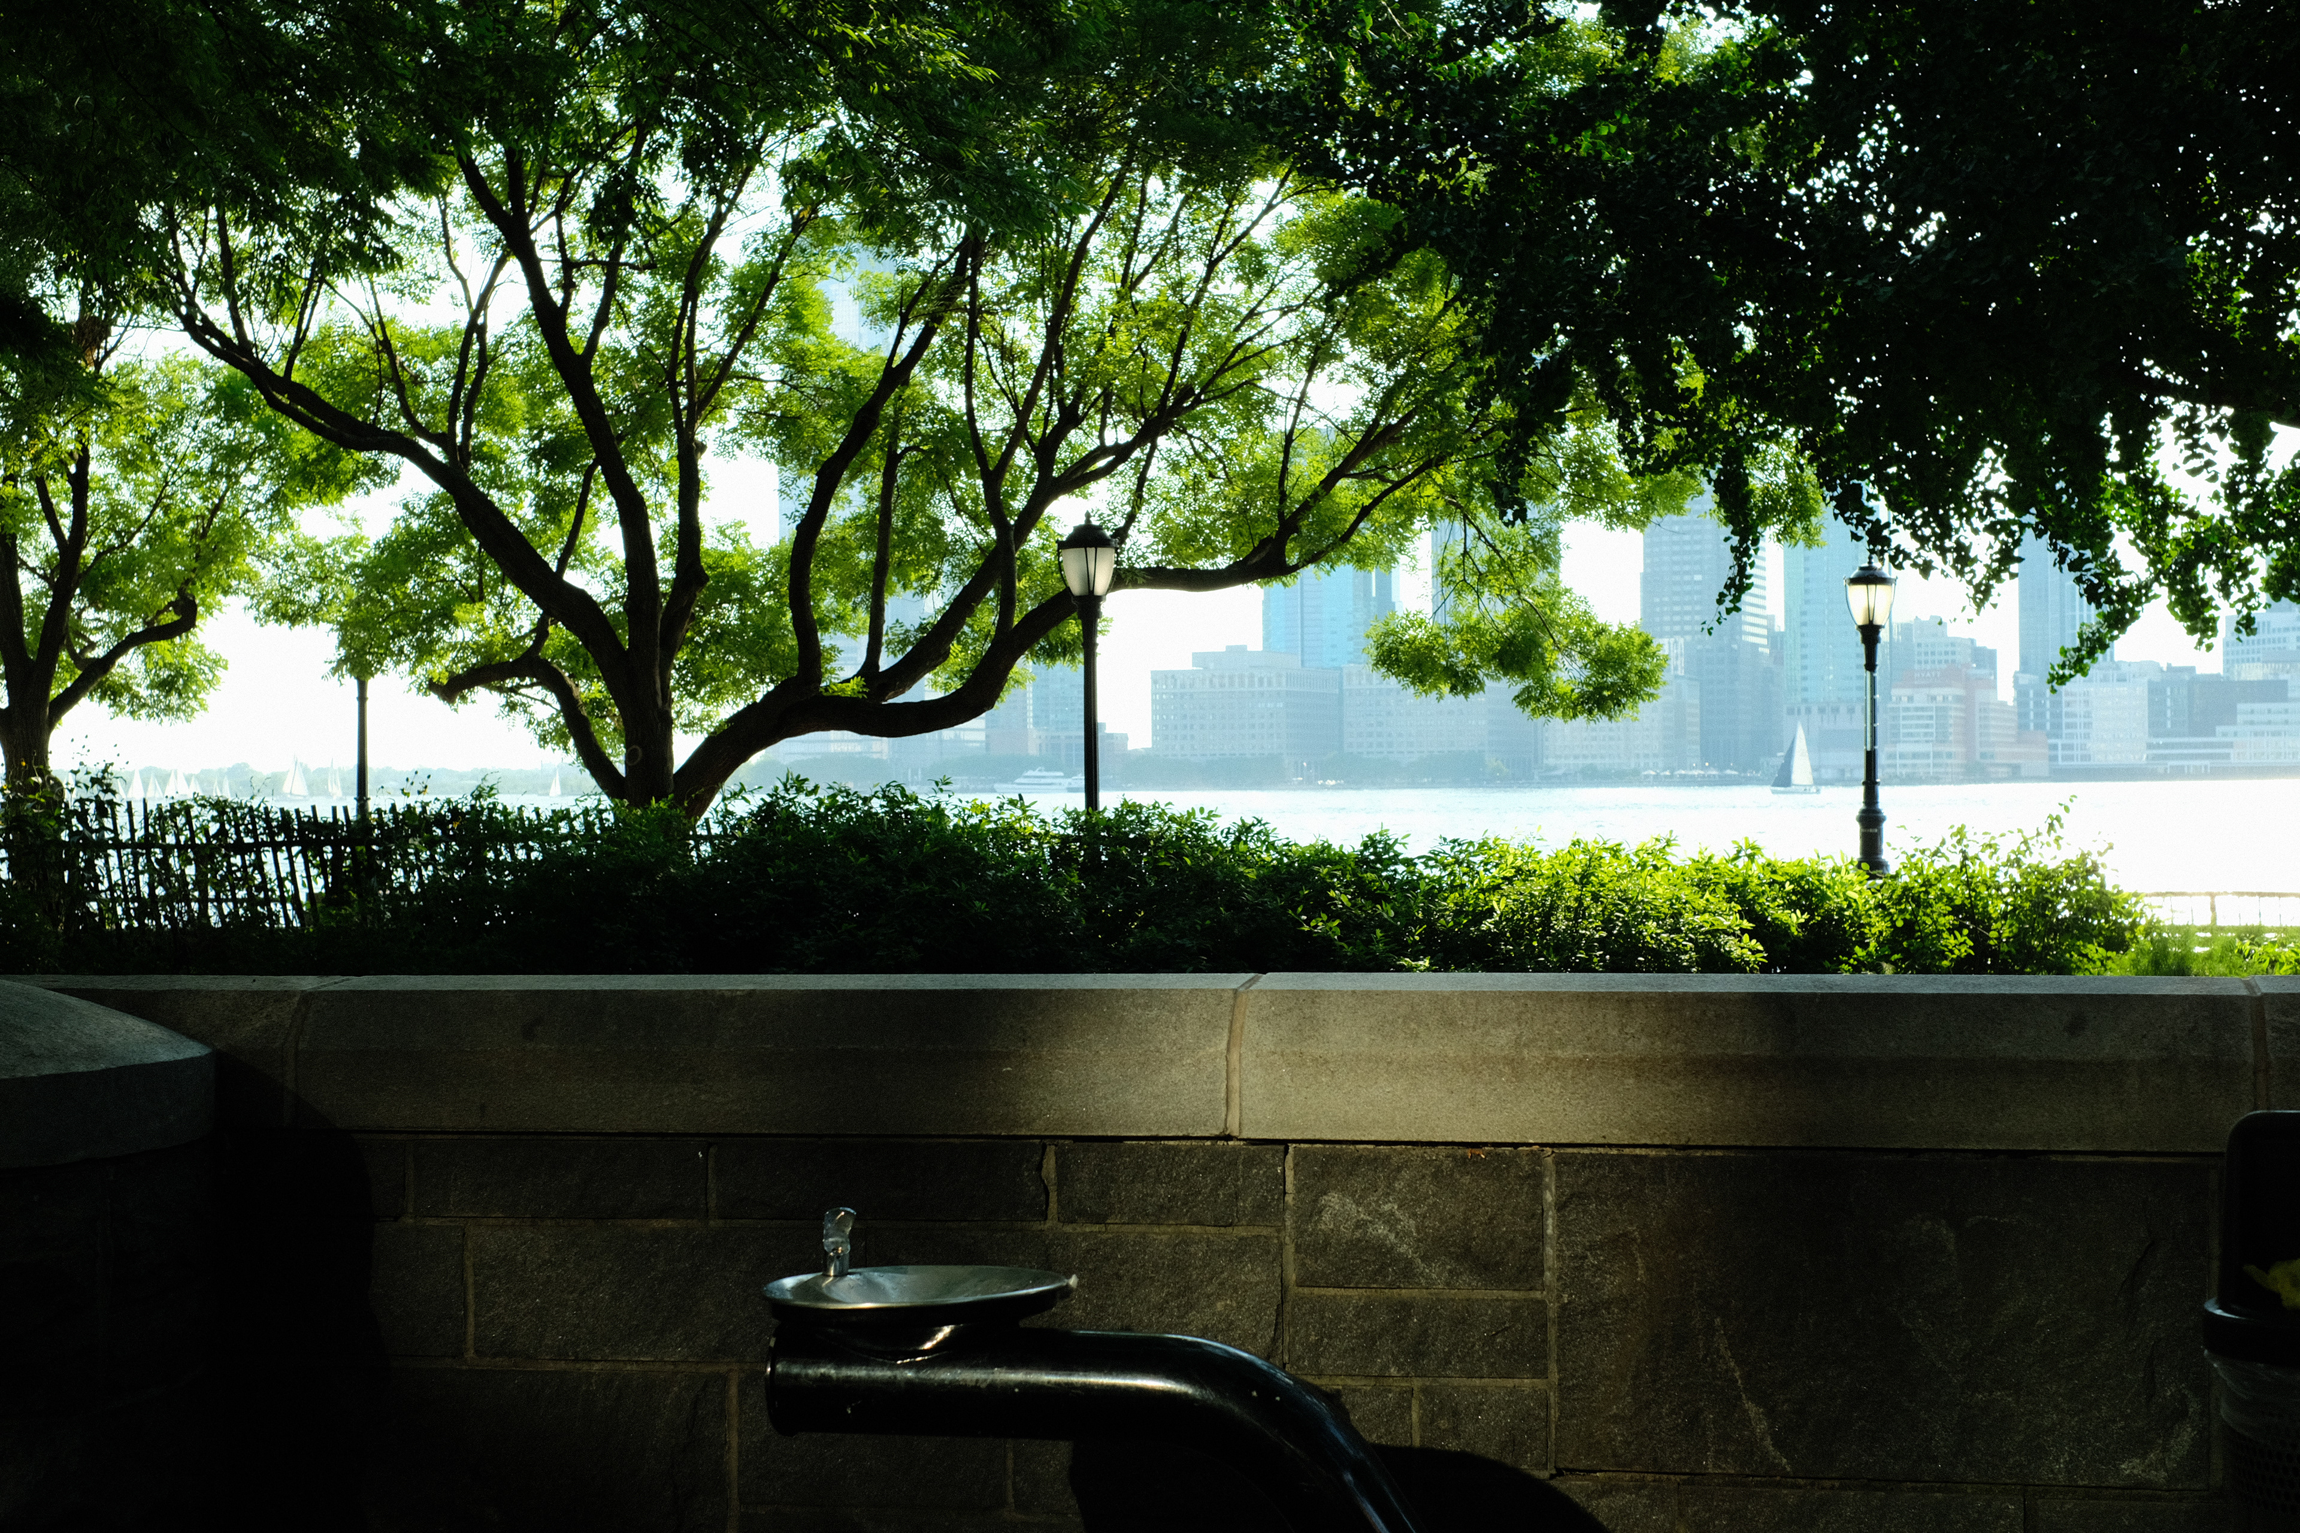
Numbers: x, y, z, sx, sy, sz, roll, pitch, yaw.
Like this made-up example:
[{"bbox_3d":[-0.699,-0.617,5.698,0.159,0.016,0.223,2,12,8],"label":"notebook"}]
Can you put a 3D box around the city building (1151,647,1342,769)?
[{"bbox_3d":[38.986,-20.954,1385.000,77.231,54.914,48.000,0,0,-2],"label":"city building"}]

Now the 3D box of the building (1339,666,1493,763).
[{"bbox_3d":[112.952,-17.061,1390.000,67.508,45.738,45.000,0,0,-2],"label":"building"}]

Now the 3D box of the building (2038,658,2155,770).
[{"bbox_3d":[402.923,-22.200,1440.000,44.139,45.905,45.000,0,0,-2],"label":"building"}]

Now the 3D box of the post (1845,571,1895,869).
[{"bbox_3d":[8.353,-0.561,39.153,0.580,3.700,0.580,0,0,-2],"label":"post"}]

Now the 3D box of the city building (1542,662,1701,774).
[{"bbox_3d":[193.029,-17.638,1390.000,64.348,47.640,40.000,0,0,-2],"label":"city building"}]

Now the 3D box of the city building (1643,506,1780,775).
[{"bbox_3d":[232.843,-53.715,1410.000,54.399,122.147,48.000,0,0,-2],"label":"city building"}]

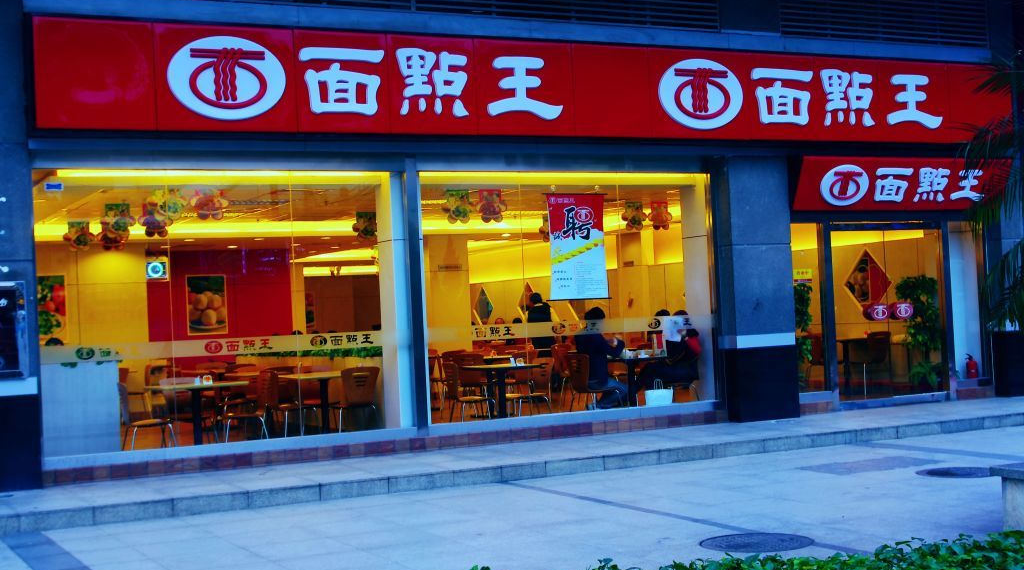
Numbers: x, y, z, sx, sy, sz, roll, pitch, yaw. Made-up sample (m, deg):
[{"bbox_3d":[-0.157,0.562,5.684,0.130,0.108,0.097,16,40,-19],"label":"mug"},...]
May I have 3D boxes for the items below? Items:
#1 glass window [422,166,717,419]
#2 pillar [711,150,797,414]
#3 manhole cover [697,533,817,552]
[{"bbox_3d":[0.704,0.079,15.019,3.592,2.587,0.101,-2,-1,-27],"label":"glass window"},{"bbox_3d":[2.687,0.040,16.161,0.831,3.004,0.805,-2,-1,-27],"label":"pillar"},{"bbox_3d":[1.510,1.598,8.569,0.695,0.040,0.695,-3,-1,0],"label":"manhole cover"}]

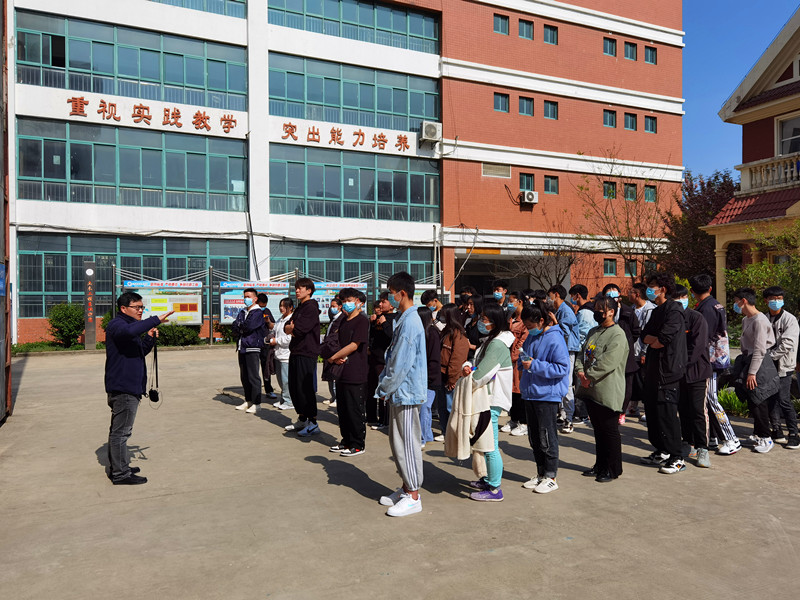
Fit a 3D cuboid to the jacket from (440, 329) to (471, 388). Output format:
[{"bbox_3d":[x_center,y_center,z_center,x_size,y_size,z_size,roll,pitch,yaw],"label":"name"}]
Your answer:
[{"bbox_3d":[0.619,0.625,6.900,0.320,0.630,0.450,0,0,-23],"label":"jacket"}]

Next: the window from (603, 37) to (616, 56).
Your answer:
[{"bbox_3d":[11.050,-13.300,32.900,0.880,0.920,0.140,0,0,-24],"label":"window"}]

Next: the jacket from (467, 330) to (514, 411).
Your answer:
[{"bbox_3d":[0.738,0.576,5.060,0.370,0.630,0.450,0,0,-13],"label":"jacket"}]

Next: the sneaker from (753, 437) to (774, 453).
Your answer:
[{"bbox_3d":[3.794,1.507,6.489,0.290,0.115,0.108,-1,1,-36],"label":"sneaker"}]

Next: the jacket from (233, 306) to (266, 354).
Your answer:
[{"bbox_3d":[-2.147,0.435,8.900,0.370,0.650,0.480,0,0,-38],"label":"jacket"}]

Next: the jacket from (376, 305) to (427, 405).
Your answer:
[{"bbox_3d":[0.010,0.410,4.660,0.360,0.730,0.490,0,0,-11],"label":"jacket"}]

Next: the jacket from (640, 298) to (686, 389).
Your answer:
[{"bbox_3d":[2.410,0.400,5.720,0.350,0.790,0.470,0,0,-7],"label":"jacket"}]

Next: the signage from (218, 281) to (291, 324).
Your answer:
[{"bbox_3d":[-4.755,0.106,20.576,2.287,1.379,0.120,0,1,-24],"label":"signage"}]

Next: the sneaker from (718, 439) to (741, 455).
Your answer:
[{"bbox_3d":[3.412,1.509,6.435,0.290,0.115,0.108,-1,1,-31],"label":"sneaker"}]

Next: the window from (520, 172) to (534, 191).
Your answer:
[{"bbox_3d":[5.960,-5.500,29.460,0.830,0.880,0.150,0,0,-24],"label":"window"}]

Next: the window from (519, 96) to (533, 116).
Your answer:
[{"bbox_3d":[5.940,-9.100,29.450,0.830,0.880,0.150,0,0,-24],"label":"window"}]

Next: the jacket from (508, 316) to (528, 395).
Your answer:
[{"bbox_3d":[1.400,0.650,7.320,0.320,0.860,0.450,0,0,-15],"label":"jacket"}]

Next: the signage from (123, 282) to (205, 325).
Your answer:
[{"bbox_3d":[-7.470,0.100,19.800,2.330,1.380,0.130,0,0,-24],"label":"signage"}]

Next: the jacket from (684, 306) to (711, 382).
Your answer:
[{"bbox_3d":[2.840,0.450,6.100,0.500,0.750,0.360,0,0,40],"label":"jacket"}]

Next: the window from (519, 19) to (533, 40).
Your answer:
[{"bbox_3d":[5.860,-12.487,28.863,0.835,0.841,0.120,0,1,-24],"label":"window"}]

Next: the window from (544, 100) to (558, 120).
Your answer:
[{"bbox_3d":[7.373,-9.248,30.489,0.821,0.851,0.150,0,0,-24],"label":"window"}]

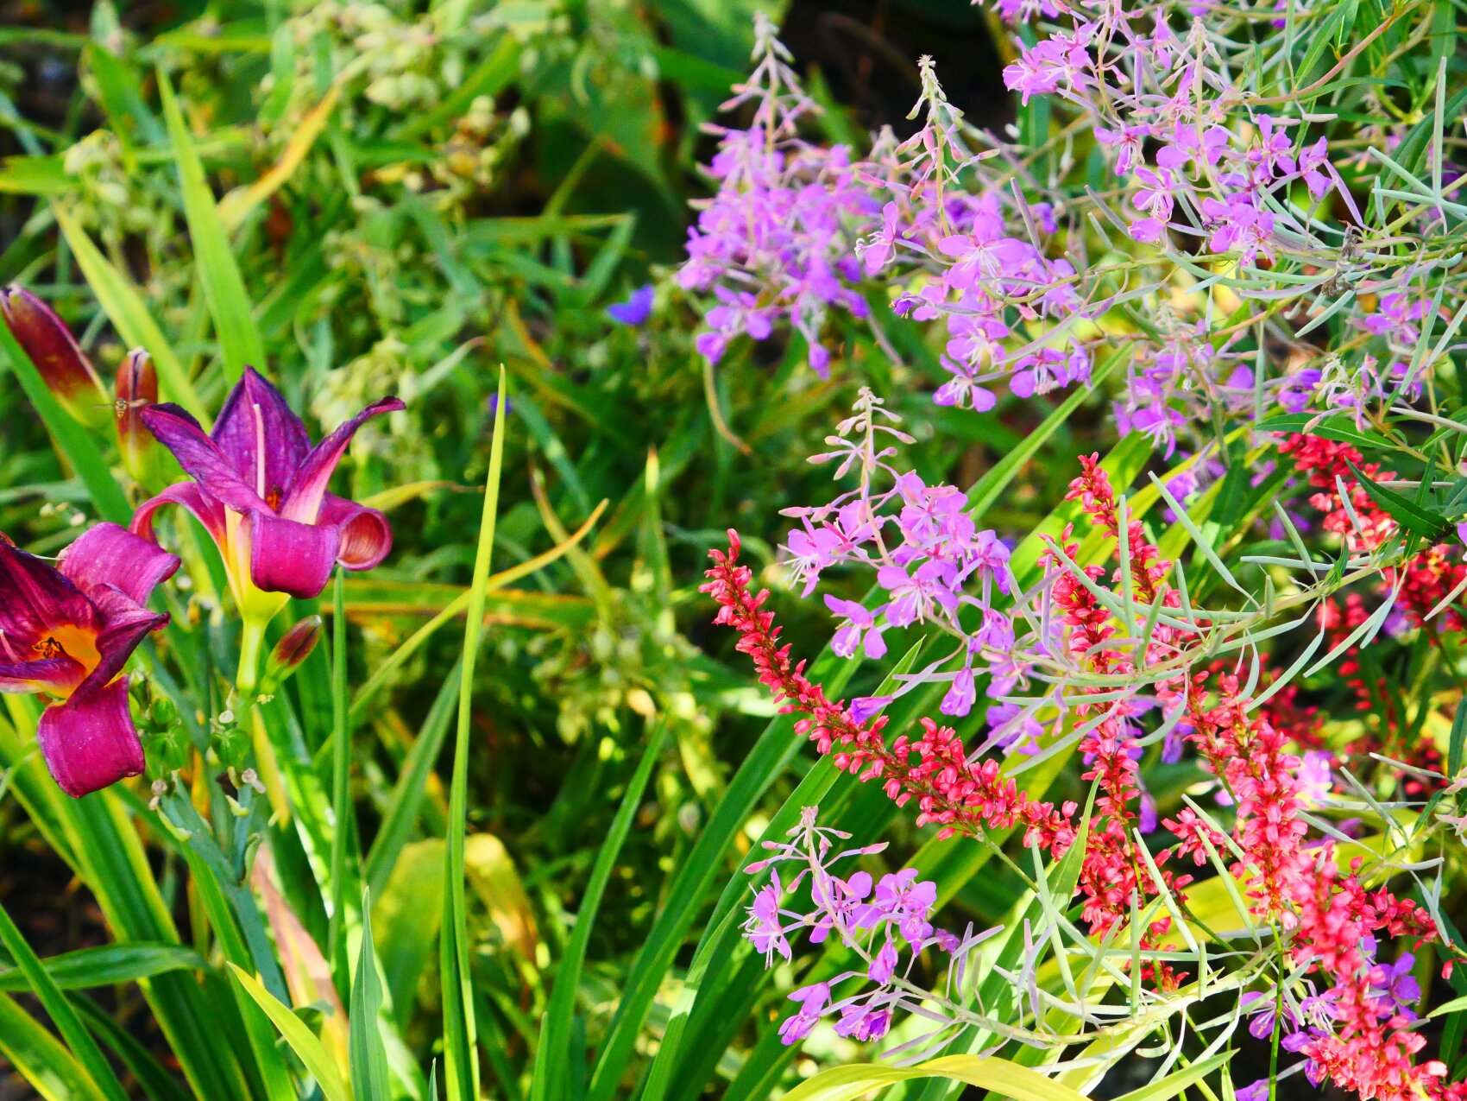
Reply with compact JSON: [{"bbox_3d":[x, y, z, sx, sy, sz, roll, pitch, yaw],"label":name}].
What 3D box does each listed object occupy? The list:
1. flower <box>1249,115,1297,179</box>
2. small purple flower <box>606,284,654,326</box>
[{"bbox_3d":[0.203,-0.152,1.850,0.015,0.022,0.022,10,21,28],"label":"flower"},{"bbox_3d":[-0.050,-0.117,2.350,0.024,0.019,0.016,0,18,0],"label":"small purple flower"}]

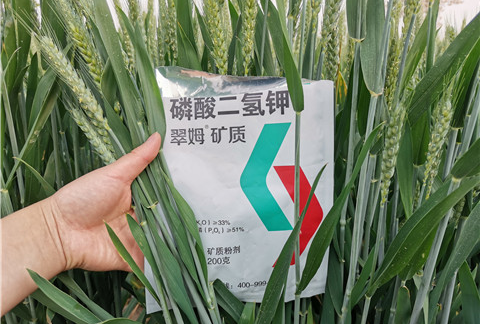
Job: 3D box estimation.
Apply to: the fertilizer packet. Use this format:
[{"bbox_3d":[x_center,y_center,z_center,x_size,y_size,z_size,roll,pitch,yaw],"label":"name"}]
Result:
[{"bbox_3d":[0.000,0.026,0.327,0.160,0.212,0.030,-1,6,-5],"label":"fertilizer packet"}]

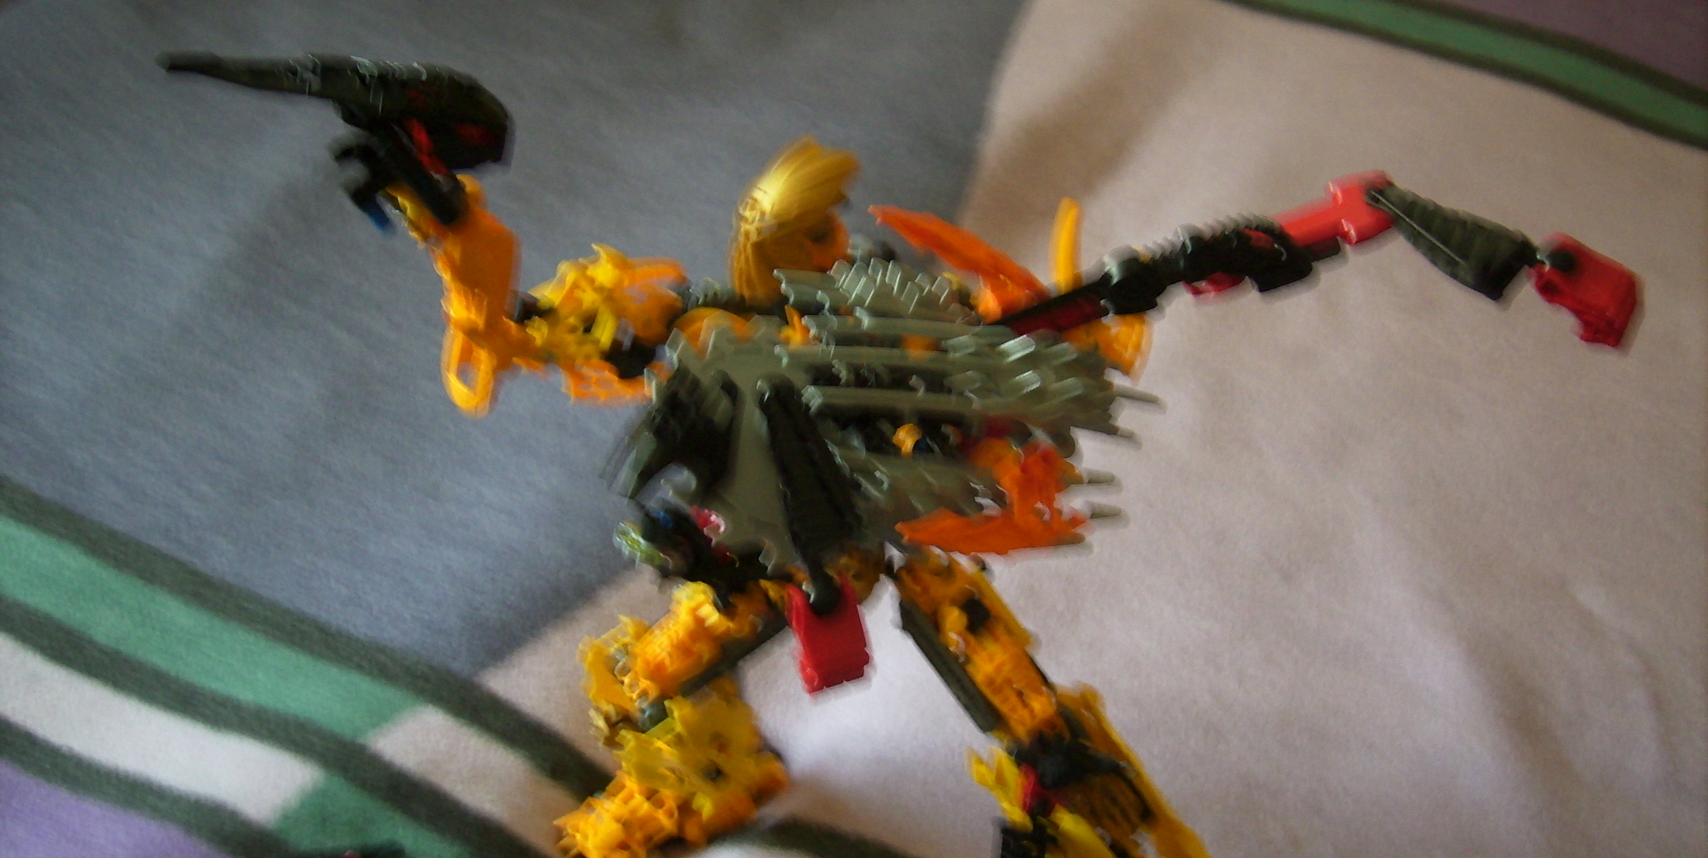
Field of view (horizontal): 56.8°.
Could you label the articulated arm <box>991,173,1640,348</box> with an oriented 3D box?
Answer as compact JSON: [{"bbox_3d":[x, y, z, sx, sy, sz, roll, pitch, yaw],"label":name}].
[{"bbox_3d":[0.146,-0.054,0.500,0.200,0.045,0.035,2,42,-7],"label":"articulated arm"}]

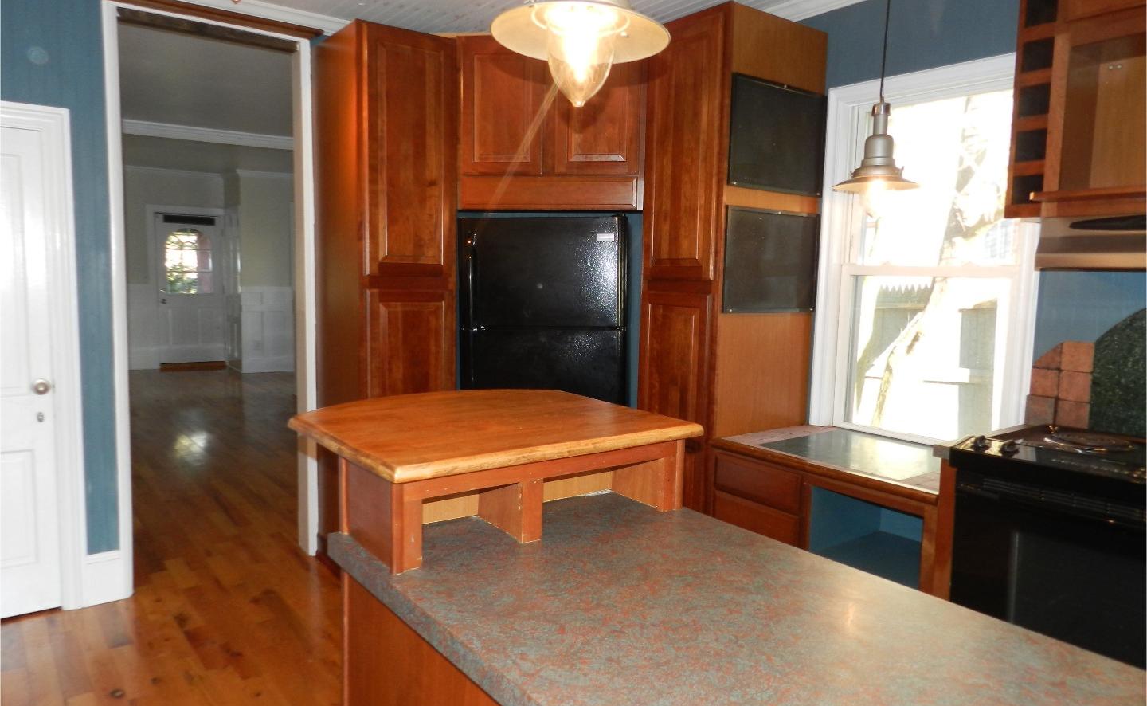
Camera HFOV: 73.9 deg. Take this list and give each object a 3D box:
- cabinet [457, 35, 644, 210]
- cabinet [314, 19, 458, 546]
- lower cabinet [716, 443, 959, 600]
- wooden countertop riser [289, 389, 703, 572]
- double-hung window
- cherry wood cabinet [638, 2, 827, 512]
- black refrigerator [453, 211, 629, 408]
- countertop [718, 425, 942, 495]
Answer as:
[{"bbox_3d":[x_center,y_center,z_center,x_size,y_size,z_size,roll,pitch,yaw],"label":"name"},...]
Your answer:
[{"bbox_3d":[-0.054,-1.025,3.550,0.840,0.730,0.480,3,6,12],"label":"cabinet"},{"bbox_3d":[-0.893,-0.183,3.597,0.462,2.438,0.575,-3,7,-36],"label":"cabinet"},{"bbox_3d":[1.055,0.772,2.819,0.599,0.775,0.937,-3,7,-36],"label":"lower cabinet"},{"bbox_3d":[-0.201,0.222,1.667,0.694,0.183,0.672,-3,7,-36],"label":"wooden countertop riser"},{"bbox_3d":[1.332,-0.347,2.907,0.120,1.403,0.865,-3,7,-36],"label":"double-hung window"},{"bbox_3d":[0.661,-0.119,3.299,0.599,2.438,0.460,-3,7,-36],"label":"cherry wood cabinet"},{"bbox_3d":[-0.083,0.189,3.823,0.760,1.690,0.760,3,6,12],"label":"black refrigerator"},{"bbox_3d":[1.041,0.386,2.790,0.625,0.033,0.897,-3,7,-36],"label":"countertop"}]

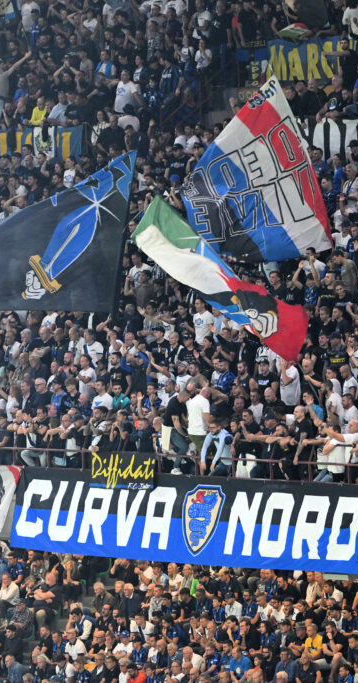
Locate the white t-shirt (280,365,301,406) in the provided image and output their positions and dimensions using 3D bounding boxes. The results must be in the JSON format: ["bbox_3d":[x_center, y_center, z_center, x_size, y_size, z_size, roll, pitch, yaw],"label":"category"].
[{"bbox_3d":[2.050,0.809,94.125,0.300,0.680,0.520,-2,2,-33],"label":"white t-shirt"}]

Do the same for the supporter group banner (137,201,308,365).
[{"bbox_3d":[0.751,-1.104,92.700,3.000,2.950,1.100,-1,2,20],"label":"supporter group banner"}]

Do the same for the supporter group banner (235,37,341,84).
[{"bbox_3d":[2.487,-5.988,109.401,0.120,0.930,3.600,-2,2,-38],"label":"supporter group banner"}]

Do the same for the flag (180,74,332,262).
[{"bbox_3d":[1.596,-3.608,106.799,3.100,3.800,0.800,-1,2,20],"label":"flag"}]

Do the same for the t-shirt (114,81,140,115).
[{"bbox_3d":[-1.127,-5.341,112.079,0.520,0.680,0.300,0,2,38],"label":"t-shirt"}]

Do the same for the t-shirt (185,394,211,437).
[{"bbox_3d":[0.383,1.443,100.500,0.300,0.800,0.500,-3,3,-41],"label":"t-shirt"}]

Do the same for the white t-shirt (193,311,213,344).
[{"bbox_3d":[0.471,-0.250,98.495,0.520,0.680,0.300,0,2,40],"label":"white t-shirt"}]

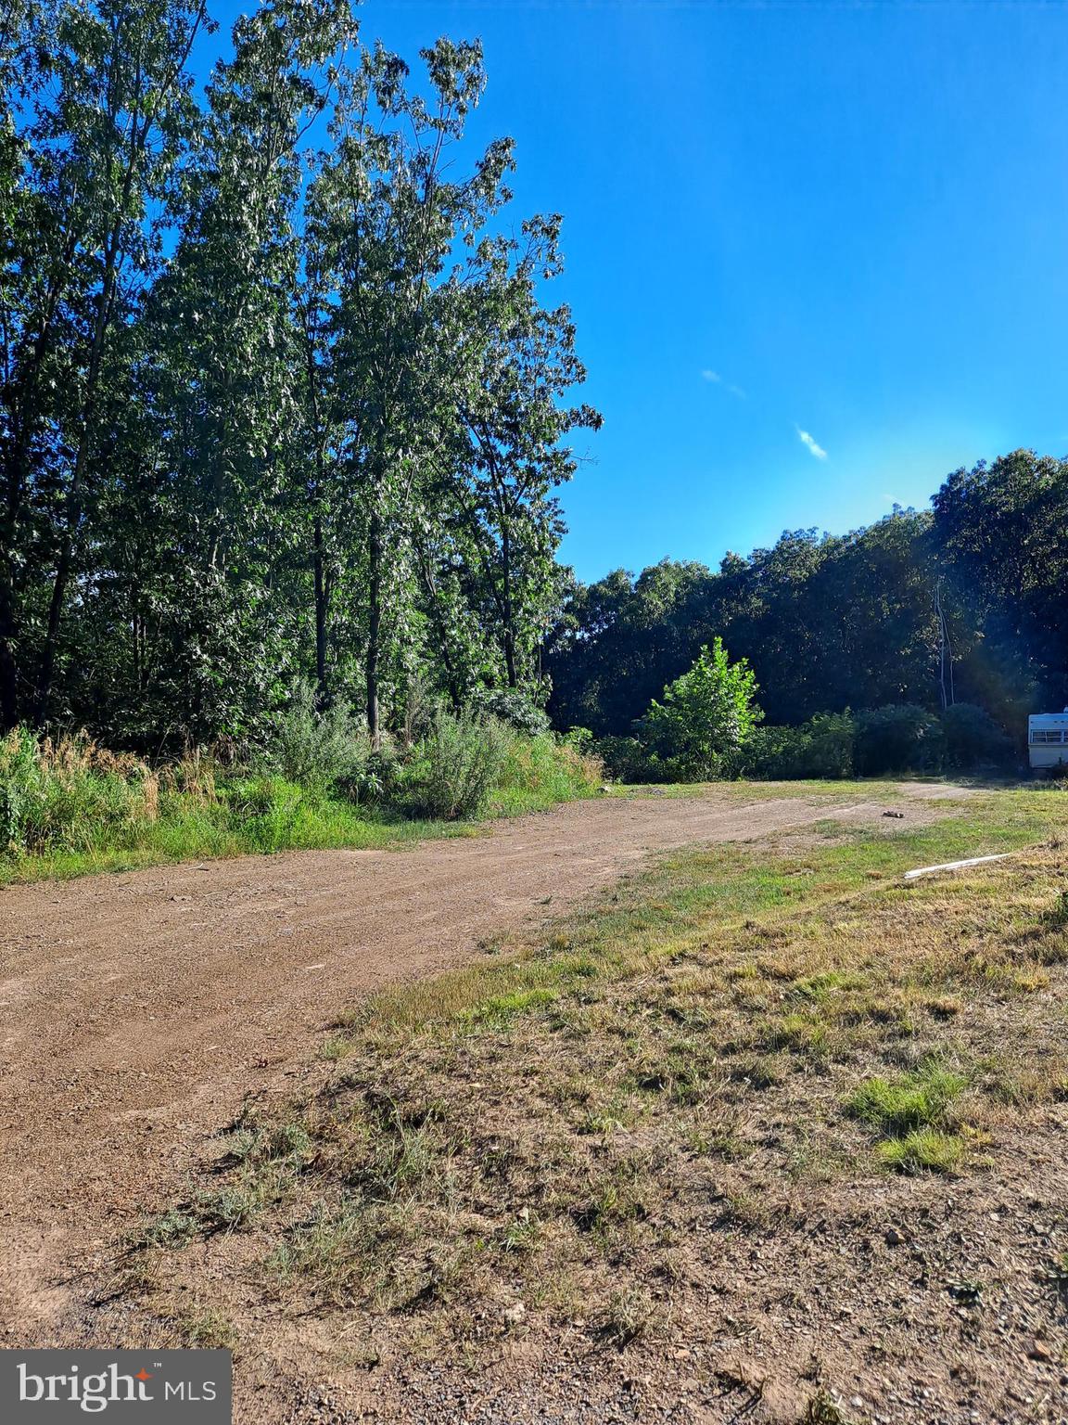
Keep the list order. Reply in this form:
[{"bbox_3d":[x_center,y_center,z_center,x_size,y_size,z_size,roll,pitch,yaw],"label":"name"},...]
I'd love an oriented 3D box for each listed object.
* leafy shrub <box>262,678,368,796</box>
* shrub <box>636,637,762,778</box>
[{"bbox_3d":[-4.039,0.483,19.000,2.000,2.150,1.900,0,-1,0],"label":"leafy shrub"},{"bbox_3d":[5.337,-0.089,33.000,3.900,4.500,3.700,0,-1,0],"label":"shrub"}]

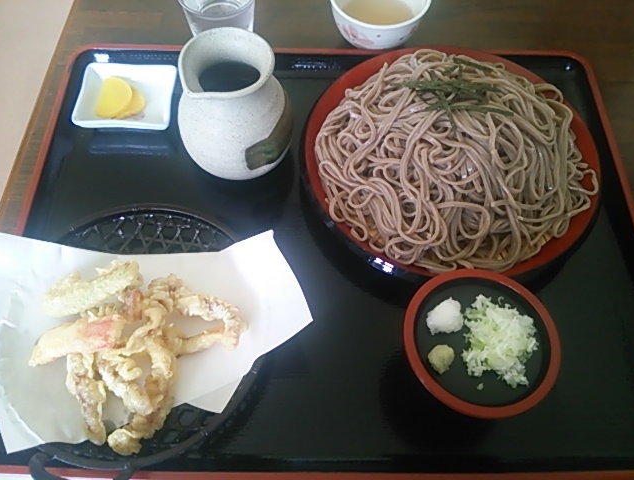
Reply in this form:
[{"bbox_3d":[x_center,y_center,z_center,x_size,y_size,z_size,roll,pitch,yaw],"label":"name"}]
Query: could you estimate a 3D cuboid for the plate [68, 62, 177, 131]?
[{"bbox_3d":[-0.165,-0.121,0.485,0.082,0.021,0.073,3,61,2],"label":"plate"}]

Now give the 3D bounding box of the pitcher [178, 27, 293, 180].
[{"bbox_3d":[-0.061,-0.097,0.424,0.084,0.104,0.086,0,61,0],"label":"pitcher"}]

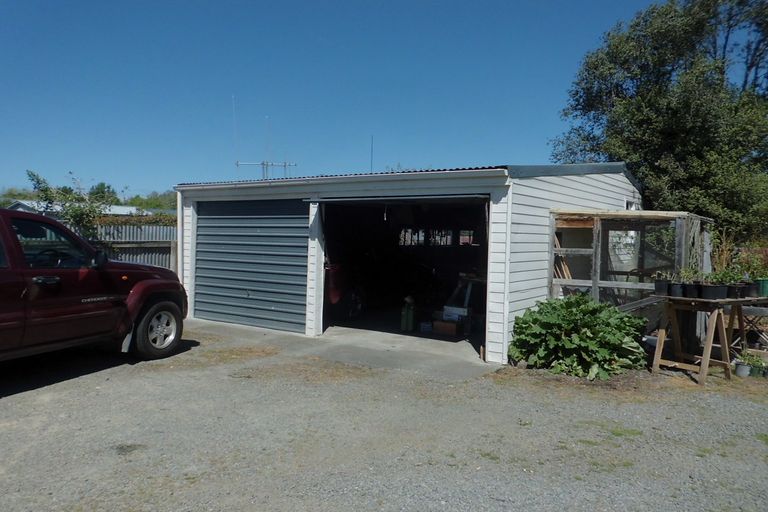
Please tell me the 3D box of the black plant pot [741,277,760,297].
[{"bbox_3d":[4.473,0.383,6.750,0.190,0.260,0.190,2,2,34],"label":"black plant pot"}]

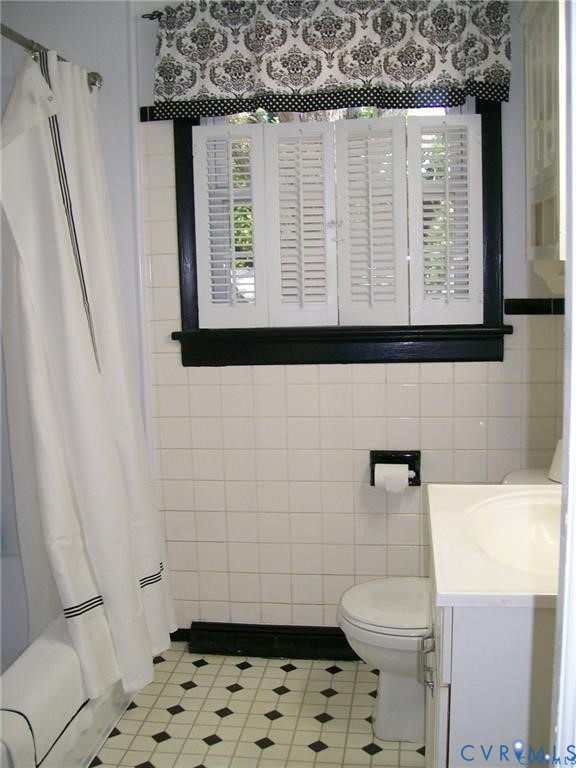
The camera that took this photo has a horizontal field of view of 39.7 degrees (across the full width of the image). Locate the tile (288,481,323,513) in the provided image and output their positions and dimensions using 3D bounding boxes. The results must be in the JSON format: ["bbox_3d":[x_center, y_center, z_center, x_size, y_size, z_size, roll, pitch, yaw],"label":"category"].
[{"bbox_3d":[0.060,0.381,2.700,0.108,0.108,0.010,0,9,8],"label":"tile"}]

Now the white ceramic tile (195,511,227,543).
[{"bbox_3d":[-0.266,0.492,2.766,0.108,0.108,0.009,-1,7,8],"label":"white ceramic tile"}]

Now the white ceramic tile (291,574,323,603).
[{"bbox_3d":[0.068,0.711,2.760,0.109,0.108,0.009,0,7,8],"label":"white ceramic tile"}]

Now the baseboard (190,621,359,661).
[{"bbox_3d":[0.017,0.871,2.721,0.710,0.088,0.100,-1,7,8],"label":"baseboard"}]

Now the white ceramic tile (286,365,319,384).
[{"bbox_3d":[0.047,-0.032,2.636,0.108,0.066,0.009,0,8,8],"label":"white ceramic tile"}]

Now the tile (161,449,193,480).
[{"bbox_3d":[-0.377,0.276,2.742,0.108,0.108,0.010,0,9,8],"label":"tile"}]

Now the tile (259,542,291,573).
[{"bbox_3d":[-0.045,0.599,2.749,0.108,0.108,0.009,-1,7,8],"label":"tile"}]

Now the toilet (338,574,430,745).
[{"bbox_3d":[0.481,0.620,2.195,0.700,0.710,0.460,0,8,8],"label":"toilet"}]

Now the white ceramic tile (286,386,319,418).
[{"bbox_3d":[0.051,0.057,2.651,0.108,0.108,0.010,0,9,8],"label":"white ceramic tile"}]

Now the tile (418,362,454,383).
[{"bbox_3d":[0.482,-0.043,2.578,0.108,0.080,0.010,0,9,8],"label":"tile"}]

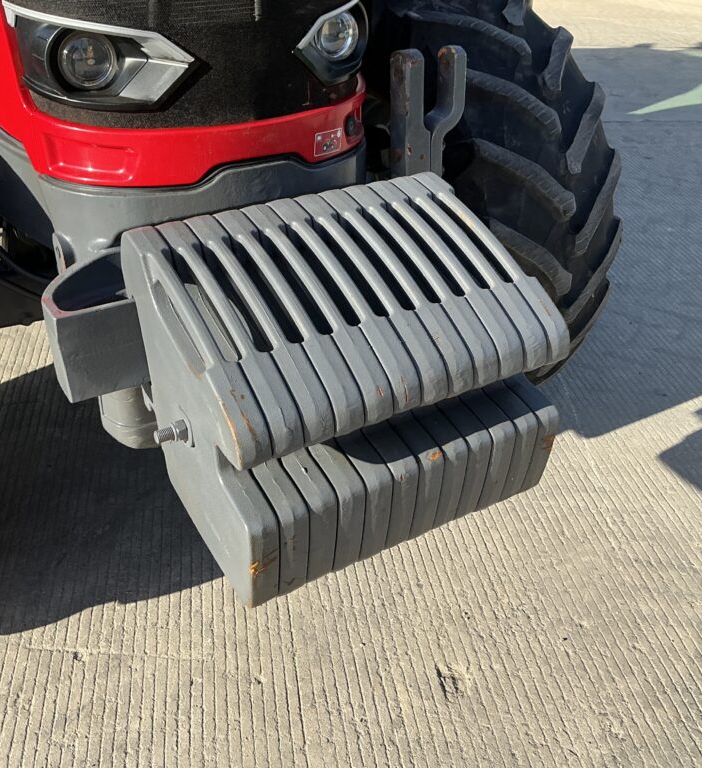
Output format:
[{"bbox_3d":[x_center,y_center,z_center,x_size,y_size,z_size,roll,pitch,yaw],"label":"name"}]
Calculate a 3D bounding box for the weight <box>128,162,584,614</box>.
[{"bbox_3d":[-0.006,-0.029,1.347,0.554,0.440,0.432,-17,39,-26],"label":"weight"}]

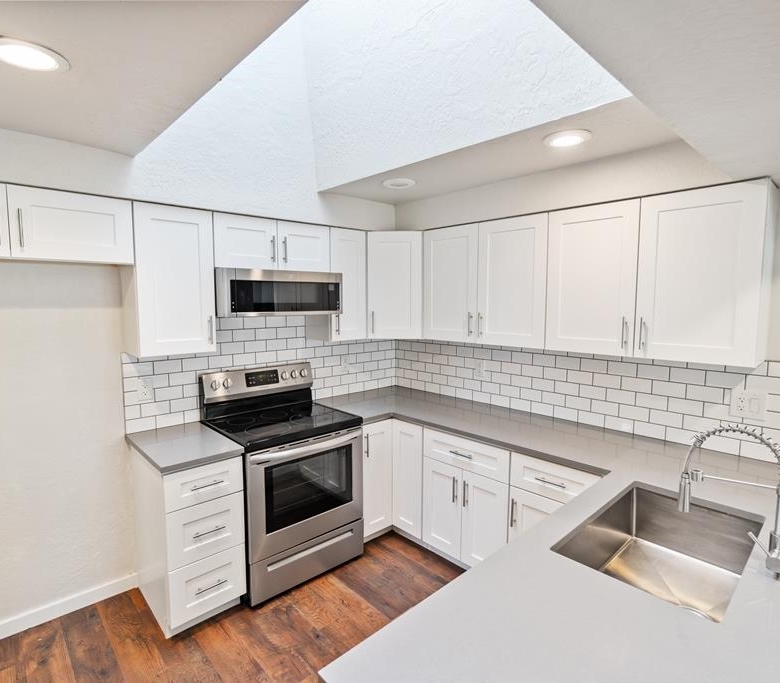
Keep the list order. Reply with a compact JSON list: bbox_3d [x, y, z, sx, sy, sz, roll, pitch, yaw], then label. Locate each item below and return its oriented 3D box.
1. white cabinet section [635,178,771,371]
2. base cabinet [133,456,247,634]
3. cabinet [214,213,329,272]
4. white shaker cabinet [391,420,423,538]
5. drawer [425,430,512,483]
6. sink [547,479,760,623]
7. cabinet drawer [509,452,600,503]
[{"bbox_3d":[1.456,-0.294,1.986,0.328,0.756,0.455,-5,7,-43],"label":"white cabinet section"},{"bbox_3d":[-1.103,0.991,2.318,0.380,0.858,0.635,-5,8,-43],"label":"base cabinet"},{"bbox_3d":[-0.787,-0.584,2.696,0.767,0.300,0.328,-5,7,-43],"label":"cabinet"},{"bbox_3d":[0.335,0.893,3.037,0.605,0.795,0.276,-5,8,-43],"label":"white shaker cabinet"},{"bbox_3d":[0.628,0.640,2.677,0.541,0.185,0.615,-5,7,-43],"label":"drawer"},{"bbox_3d":[0.885,0.739,1.386,0.724,0.239,0.419,-5,7,-43],"label":"sink"},{"bbox_3d":[0.975,0.669,2.254,0.525,0.183,0.454,-5,8,-43],"label":"cabinet drawer"}]

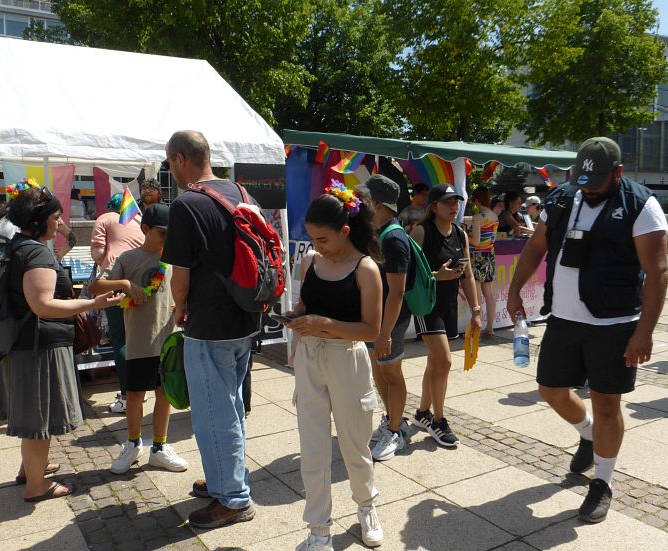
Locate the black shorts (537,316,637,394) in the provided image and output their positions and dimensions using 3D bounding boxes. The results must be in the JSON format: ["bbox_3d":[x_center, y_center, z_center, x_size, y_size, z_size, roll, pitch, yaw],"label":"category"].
[{"bbox_3d":[1.252,0.354,3.130,0.440,0.410,0.320,5,8,41],"label":"black shorts"}]

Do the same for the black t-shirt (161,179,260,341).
[{"bbox_3d":[-0.575,-0.082,3.060,0.340,0.730,0.500,3,7,27],"label":"black t-shirt"}]

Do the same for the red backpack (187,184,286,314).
[{"bbox_3d":[-0.428,-0.131,2.980,0.330,0.560,0.310,3,7,27],"label":"red backpack"}]

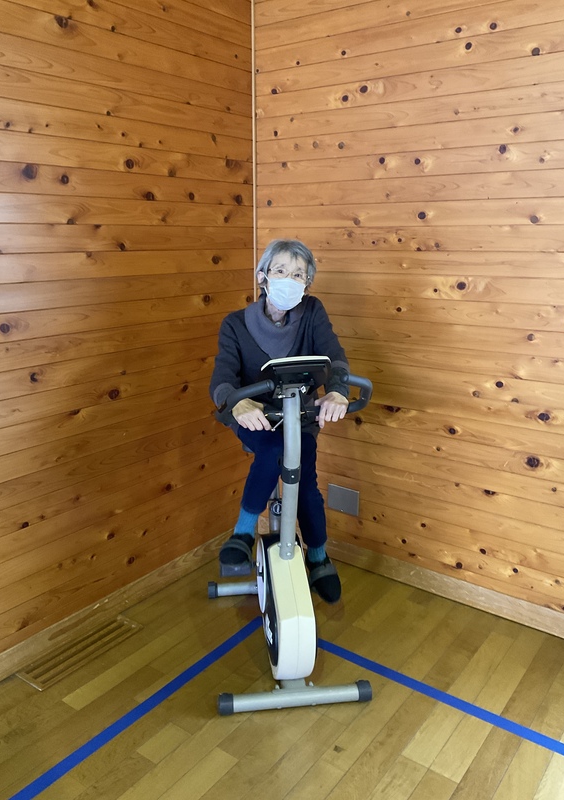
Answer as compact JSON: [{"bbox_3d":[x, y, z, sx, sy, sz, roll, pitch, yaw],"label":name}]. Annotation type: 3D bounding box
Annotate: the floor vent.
[{"bbox_3d":[-0.710,0.893,2.409,0.152,0.020,0.457,10,17,36],"label":"floor vent"}]

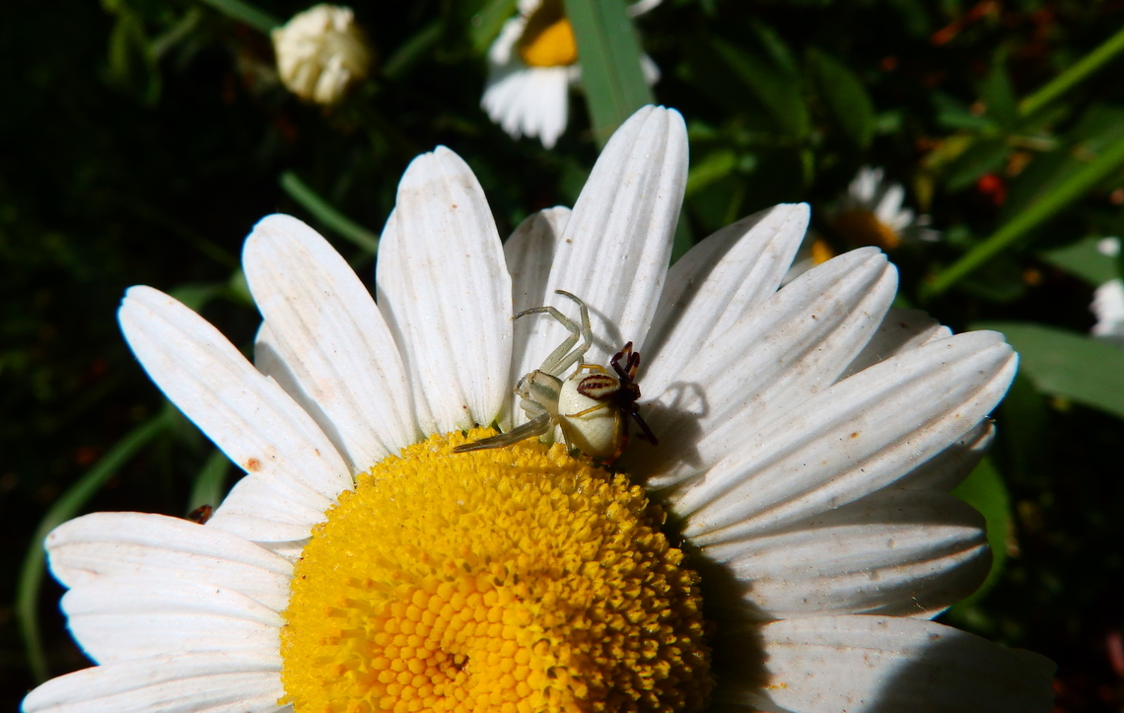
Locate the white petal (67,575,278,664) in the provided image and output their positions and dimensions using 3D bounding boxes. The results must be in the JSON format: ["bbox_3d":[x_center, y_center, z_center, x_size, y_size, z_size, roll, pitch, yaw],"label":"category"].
[{"bbox_3d":[-0.022,0.015,0.059,0.014,0.005,0.003,1,-1,13],"label":"white petal"}]

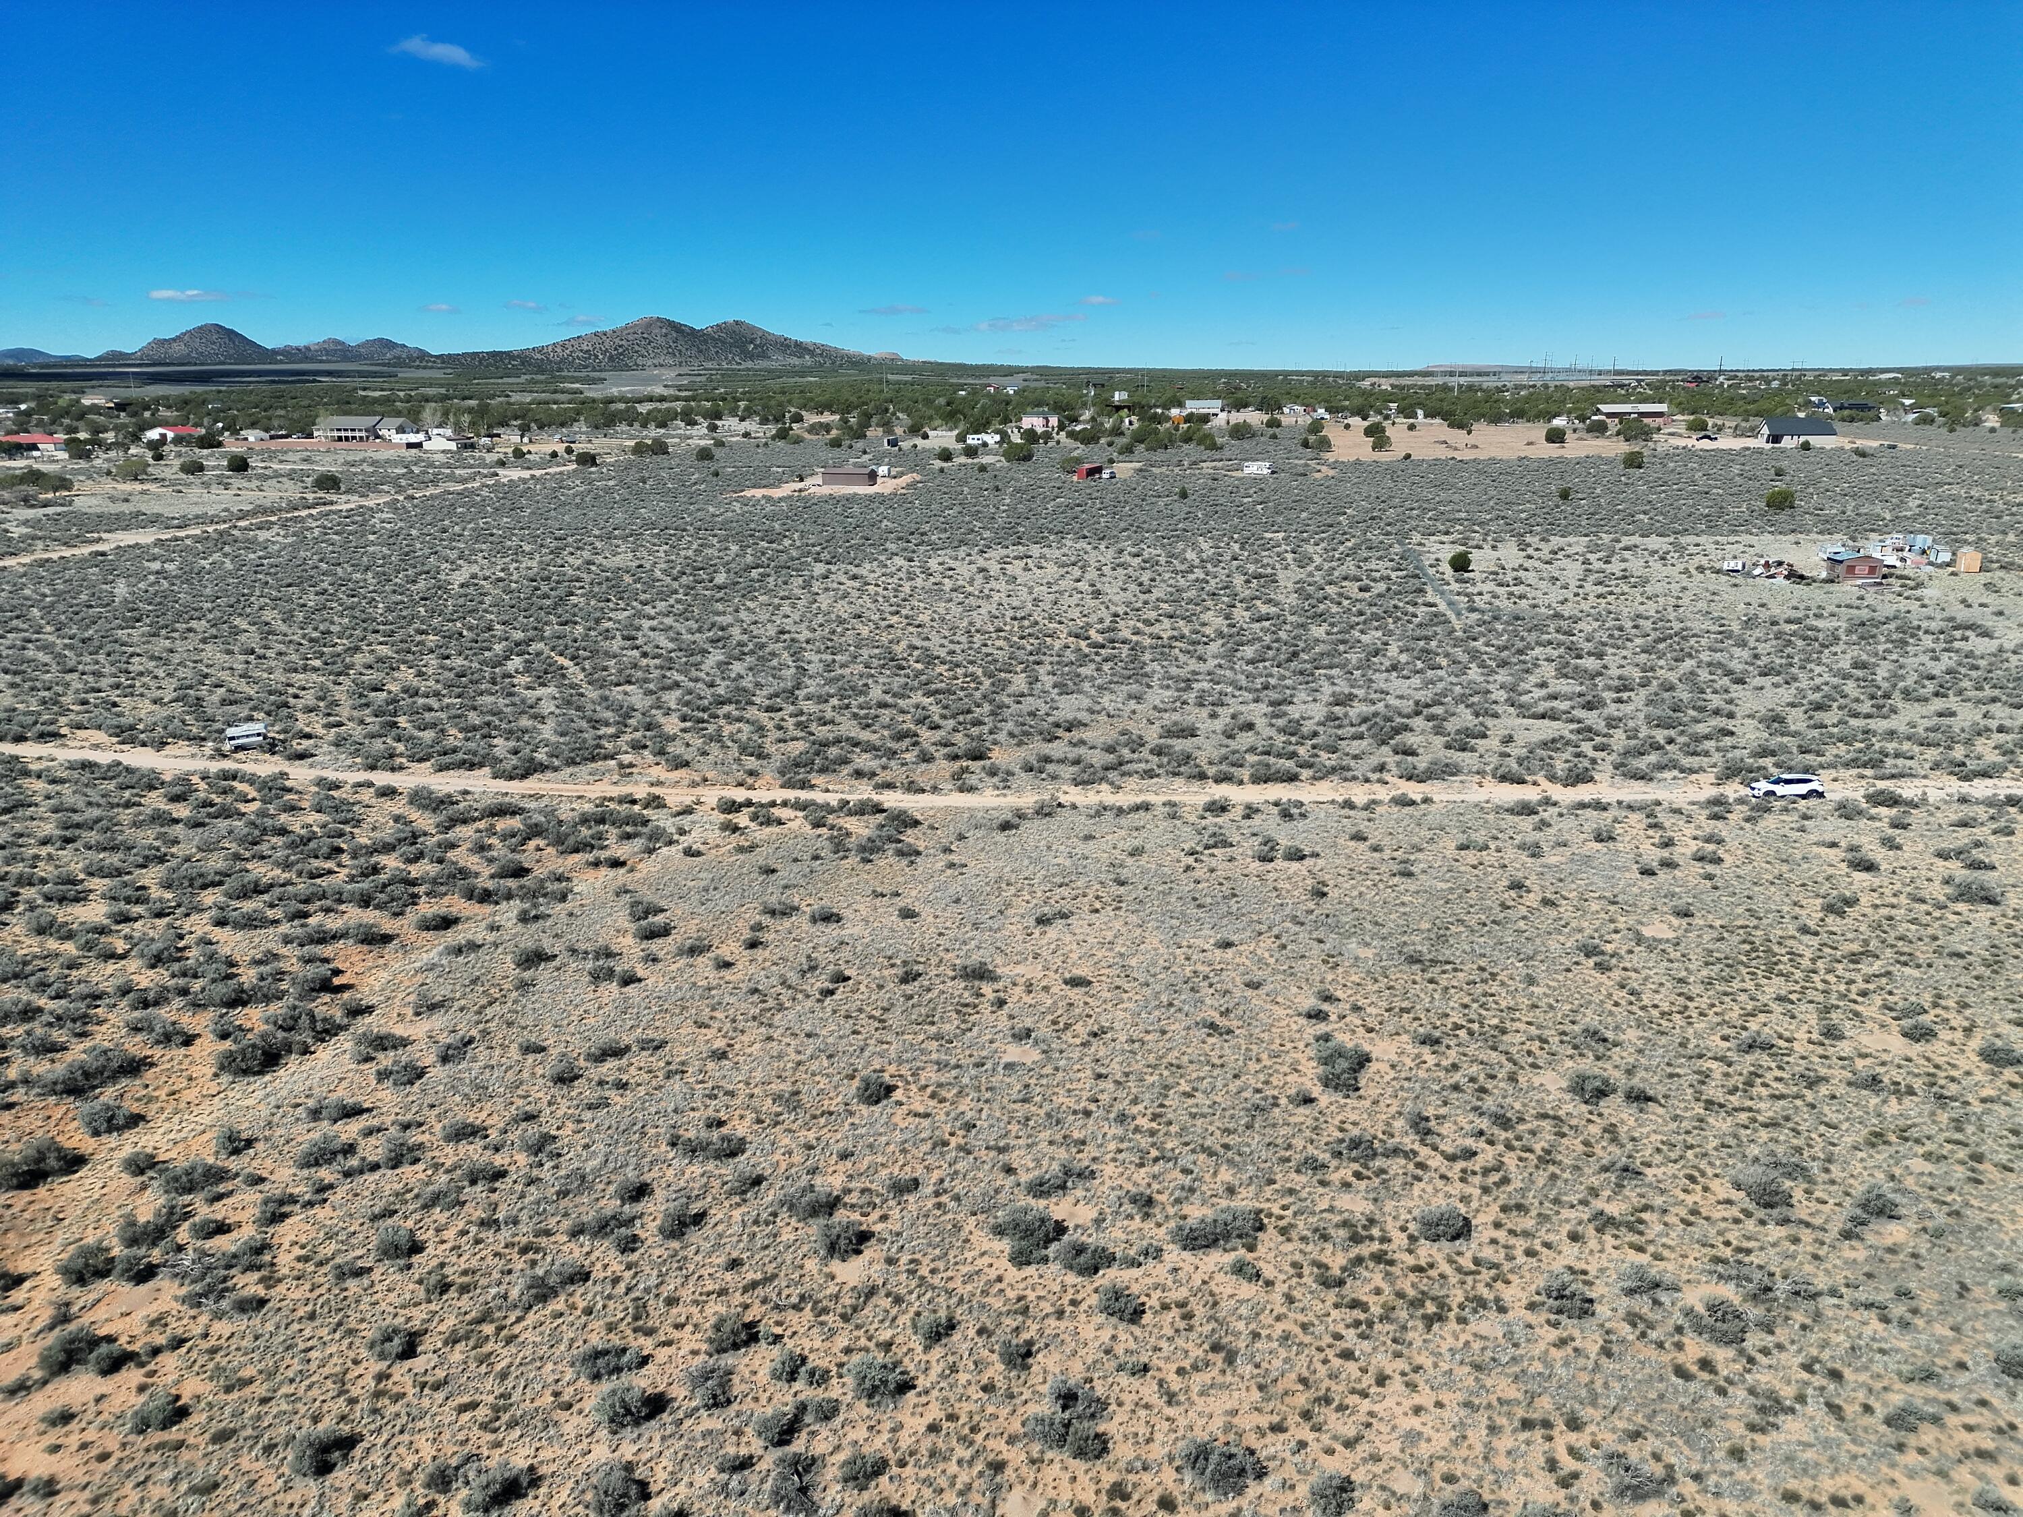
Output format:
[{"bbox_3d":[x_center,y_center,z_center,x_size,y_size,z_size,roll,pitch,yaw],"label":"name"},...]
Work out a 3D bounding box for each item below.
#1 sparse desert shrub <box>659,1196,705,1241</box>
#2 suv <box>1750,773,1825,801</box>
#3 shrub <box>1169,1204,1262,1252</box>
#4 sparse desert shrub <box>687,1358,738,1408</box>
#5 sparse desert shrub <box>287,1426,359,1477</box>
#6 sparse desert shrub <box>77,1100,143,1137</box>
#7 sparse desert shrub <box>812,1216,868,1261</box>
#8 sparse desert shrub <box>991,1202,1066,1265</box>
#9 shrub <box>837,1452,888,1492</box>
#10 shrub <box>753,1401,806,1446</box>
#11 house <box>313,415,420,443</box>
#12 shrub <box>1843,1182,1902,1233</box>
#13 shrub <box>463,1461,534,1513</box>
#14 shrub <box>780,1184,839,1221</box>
[{"bbox_3d":[-11.485,15.614,48.094,1.220,0.950,1.400,0,16,0],"label":"sparse desert shrub"},{"bbox_3d":[50.652,1.938,91.500,4.550,1.630,1.840,-1,16,-2],"label":"suv"},{"bbox_3d":[6.948,15.806,47.686,3.210,0.800,1.960,-3,16,-12],"label":"shrub"},{"bbox_3d":[-8.655,17.816,40.337,1.350,0.900,1.420,0,16,0],"label":"sparse desert shrub"},{"bbox_3d":[-17.980,17.933,36.381,1.482,0.845,1.437,0,16,0],"label":"sparse desert shrub"},{"bbox_3d":[-36.352,14.259,56.230,1.959,0.920,1.886,-11,19,-34],"label":"sparse desert shrub"},{"bbox_3d":[-5.923,16.440,48.448,1.659,0.900,1.636,-2,16,-8],"label":"sparse desert shrub"},{"bbox_3d":[0.533,15.781,47.221,2.400,1.100,2.580,0,16,0],"label":"sparse desert shrub"},{"bbox_3d":[-4.069,19.341,38.326,1.423,0.750,1.067,-2,16,-7],"label":"shrub"},{"bbox_3d":[-6.250,17.619,37.208,1.202,0.964,1.166,0,16,0],"label":"shrub"},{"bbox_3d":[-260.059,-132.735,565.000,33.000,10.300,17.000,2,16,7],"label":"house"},{"bbox_3d":[30.997,15.842,50.314,1.647,1.050,1.811,11,19,34],"label":"shrub"},{"bbox_3d":[-13.918,19.410,37.799,1.812,0.900,1.359,-7,17,-23],"label":"shrub"},{"bbox_3d":[-6.768,14.958,47.294,1.954,0.728,1.896,0,16,0],"label":"shrub"}]

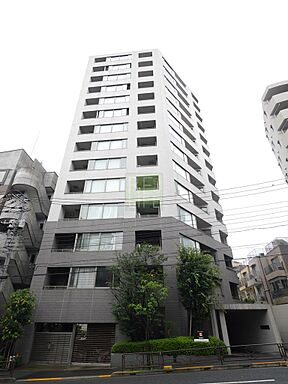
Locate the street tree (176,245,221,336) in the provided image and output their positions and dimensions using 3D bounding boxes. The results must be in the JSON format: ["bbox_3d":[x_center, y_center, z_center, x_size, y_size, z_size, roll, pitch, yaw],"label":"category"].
[{"bbox_3d":[4.287,7.414,16.798,3.233,7.259,2.989,-3,-34,4],"label":"street tree"}]

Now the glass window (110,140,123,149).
[{"bbox_3d":[-3.293,-5.603,26.560,1.458,1.411,0.120,-3,-33,4],"label":"glass window"}]

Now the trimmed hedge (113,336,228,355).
[{"bbox_3d":[1.546,10.215,14.815,7.473,0.915,1.098,-3,-34,4],"label":"trimmed hedge"}]

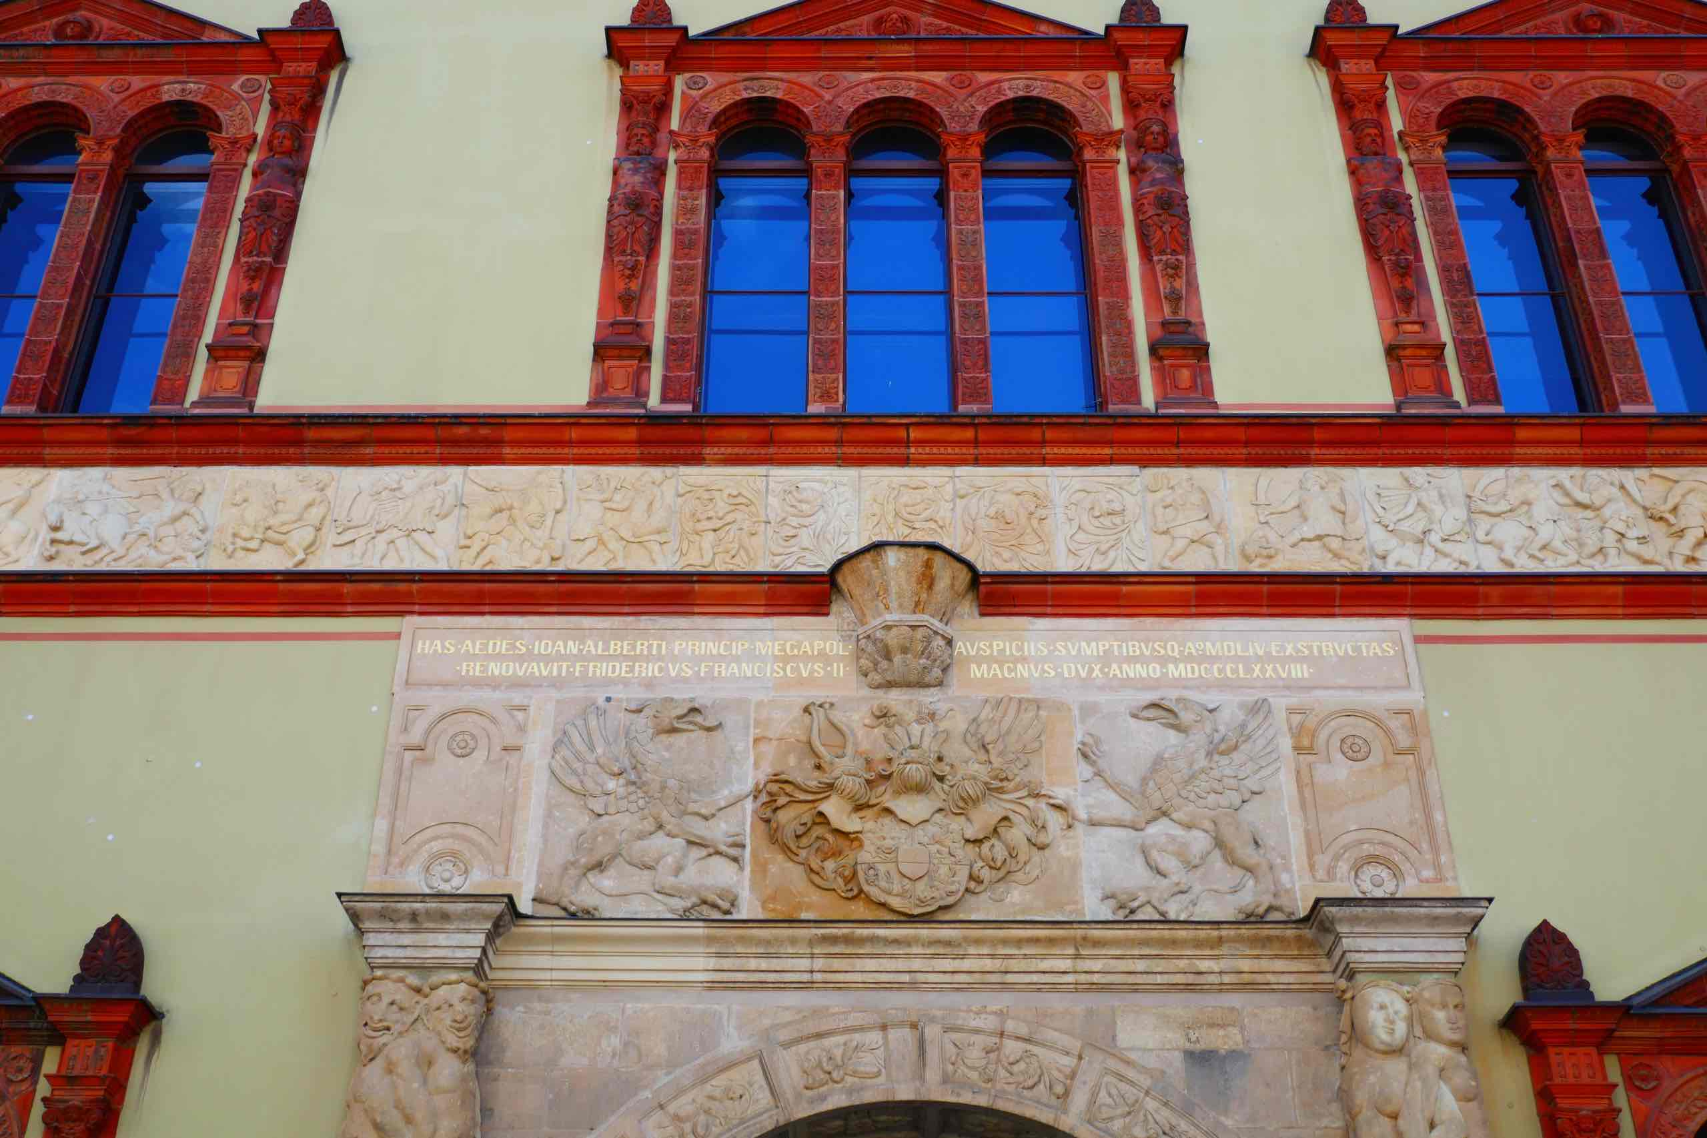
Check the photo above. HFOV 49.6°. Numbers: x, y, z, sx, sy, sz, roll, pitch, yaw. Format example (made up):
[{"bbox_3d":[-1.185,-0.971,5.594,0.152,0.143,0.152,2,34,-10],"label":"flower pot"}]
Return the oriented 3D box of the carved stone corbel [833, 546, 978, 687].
[{"bbox_3d":[0.304,0.291,10.240,0.860,0.770,0.460,0,-33,0],"label":"carved stone corbel"}]

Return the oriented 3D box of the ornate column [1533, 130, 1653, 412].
[{"bbox_3d":[4.799,-1.924,11.966,0.310,2.410,0.260,0,-33,0],"label":"ornate column"}]

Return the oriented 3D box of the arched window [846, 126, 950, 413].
[{"bbox_3d":[0.291,-2.041,12.274,0.690,2.590,0.200,0,-33,0],"label":"arched window"}]

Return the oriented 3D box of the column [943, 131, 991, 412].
[{"bbox_3d":[0.744,-1.921,11.994,0.310,2.410,0.260,0,-33,0],"label":"column"}]

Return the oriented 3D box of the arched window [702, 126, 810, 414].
[{"bbox_3d":[-0.619,-2.040,12.281,0.690,2.590,0.200,0,-33,0],"label":"arched window"}]

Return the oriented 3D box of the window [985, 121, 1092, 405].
[{"bbox_3d":[1.211,-2.041,12.268,0.690,2.590,0.200,0,-33,0],"label":"window"}]

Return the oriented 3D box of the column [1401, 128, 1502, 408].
[{"bbox_3d":[3.869,-1.923,11.973,0.310,2.410,0.260,0,-33,0],"label":"column"}]

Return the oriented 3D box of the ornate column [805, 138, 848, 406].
[{"bbox_3d":[-0.164,-1.921,12.000,0.310,2.410,0.260,0,-33,0],"label":"ornate column"}]

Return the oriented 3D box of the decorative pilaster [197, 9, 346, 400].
[{"bbox_3d":[-3.850,-2.522,12.148,0.570,3.600,0.320,0,-33,0],"label":"decorative pilaster"}]

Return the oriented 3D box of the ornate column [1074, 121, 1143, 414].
[{"bbox_3d":[1.671,-1.922,11.987,0.310,2.410,0.260,0,-33,0],"label":"ornate column"}]

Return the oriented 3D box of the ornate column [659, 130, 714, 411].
[{"bbox_3d":[-1.084,-1.921,12.006,0.310,2.410,0.260,0,-33,0],"label":"ornate column"}]

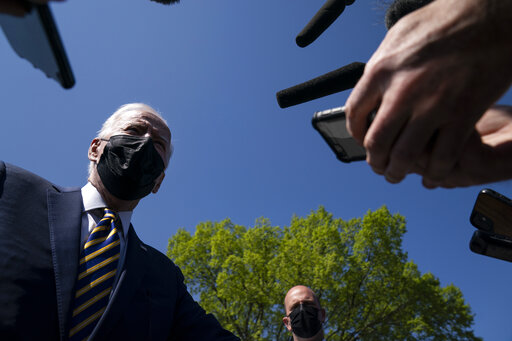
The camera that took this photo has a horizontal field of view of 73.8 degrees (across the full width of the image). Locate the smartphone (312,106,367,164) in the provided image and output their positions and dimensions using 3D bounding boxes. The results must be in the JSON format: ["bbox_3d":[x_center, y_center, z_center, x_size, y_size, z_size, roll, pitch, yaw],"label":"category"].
[{"bbox_3d":[0.134,-0.040,0.321,0.148,0.011,0.075,-6,-36,41],"label":"smartphone"}]

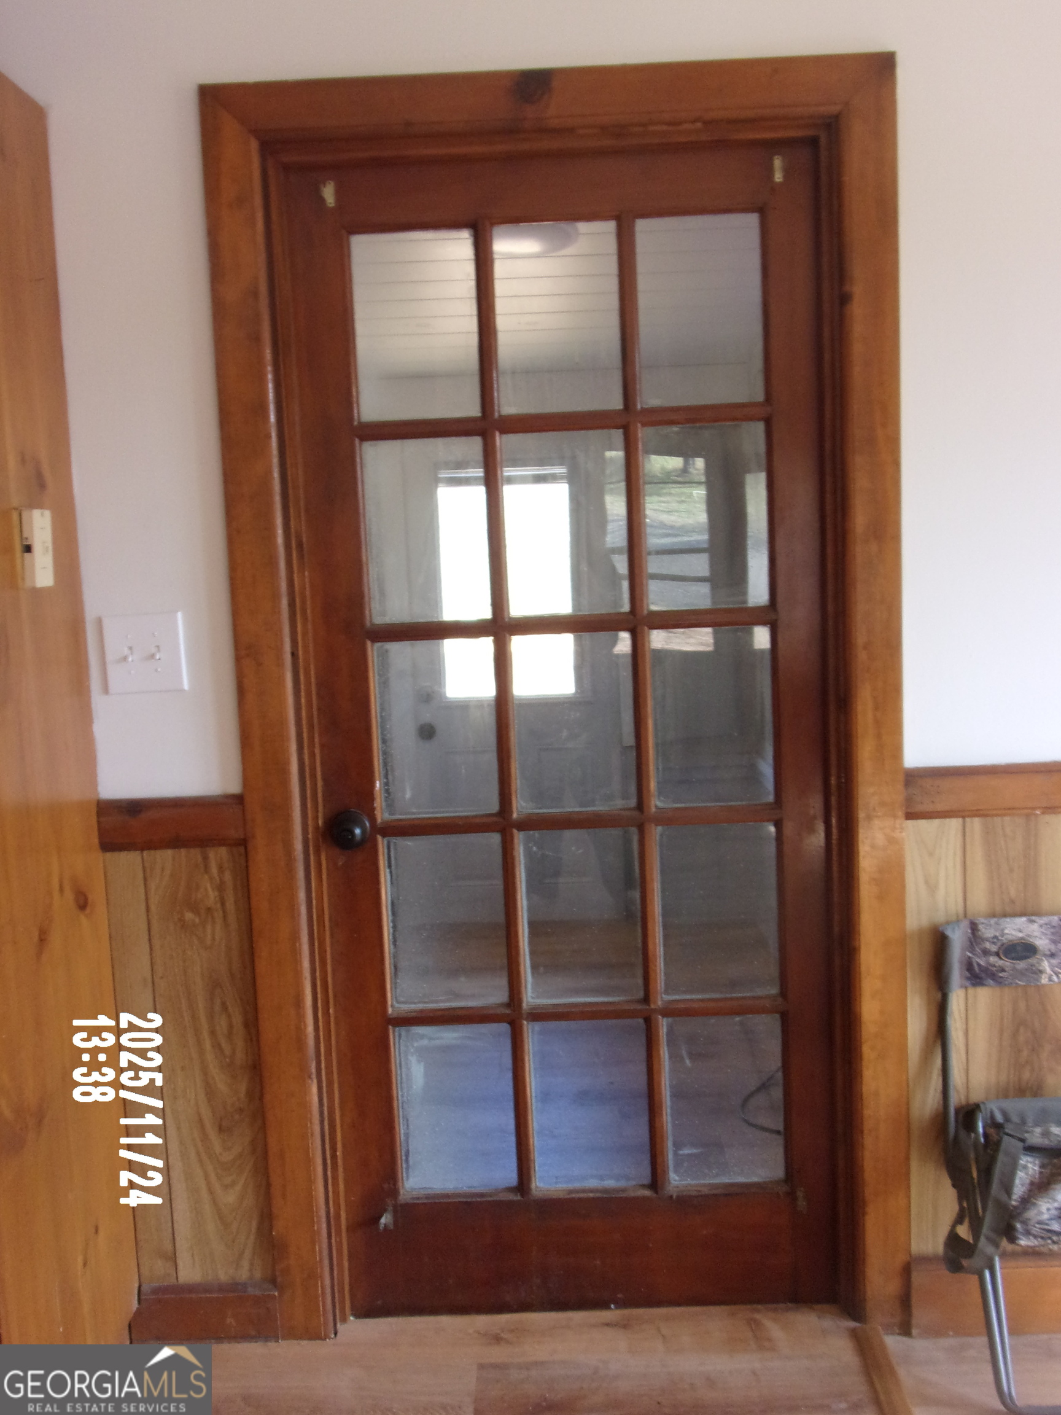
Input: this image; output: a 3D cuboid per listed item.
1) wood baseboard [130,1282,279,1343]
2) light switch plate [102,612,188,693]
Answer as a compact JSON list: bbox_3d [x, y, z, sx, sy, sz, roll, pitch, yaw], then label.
[{"bbox_3d":[-0.578,1.072,2.393,0.258,0.097,0.027,-2,6,2],"label":"wood baseboard"},{"bbox_3d":[-0.650,-0.089,2.268,0.136,0.132,0.012,-2,6,2],"label":"light switch plate"}]

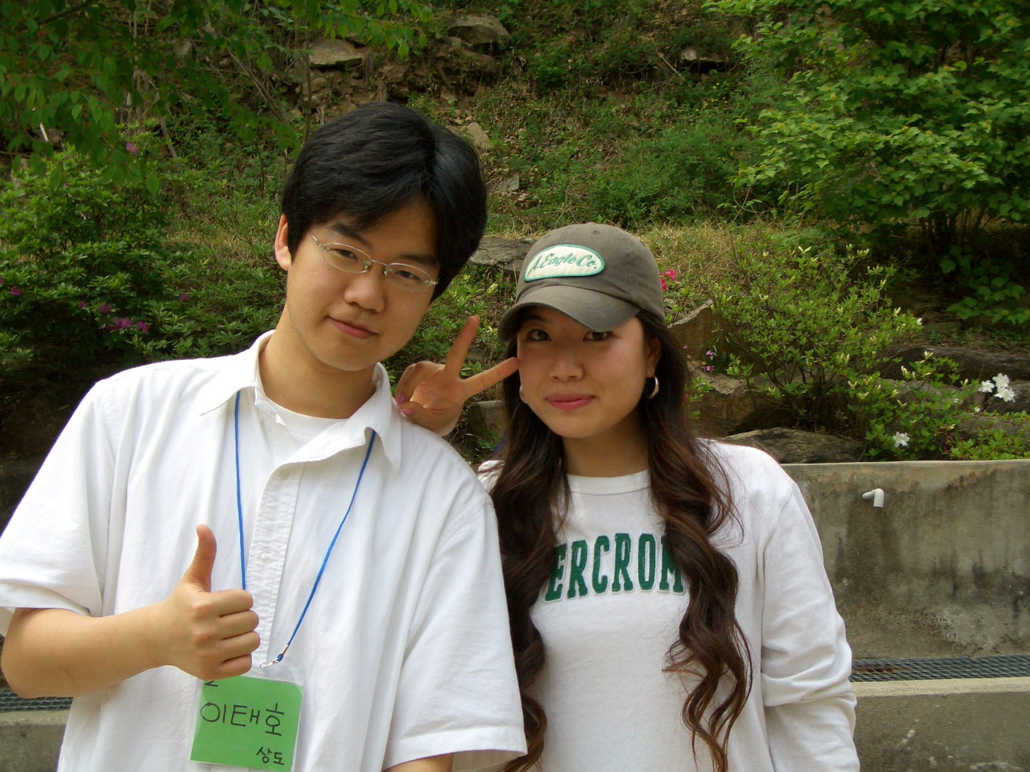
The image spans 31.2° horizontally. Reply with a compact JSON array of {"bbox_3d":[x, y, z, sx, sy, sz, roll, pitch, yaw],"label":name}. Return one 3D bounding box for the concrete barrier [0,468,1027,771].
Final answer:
[{"bbox_3d":[0.049,0.843,6.408,4.200,1.084,0.952,-1,0,-5],"label":"concrete barrier"}]

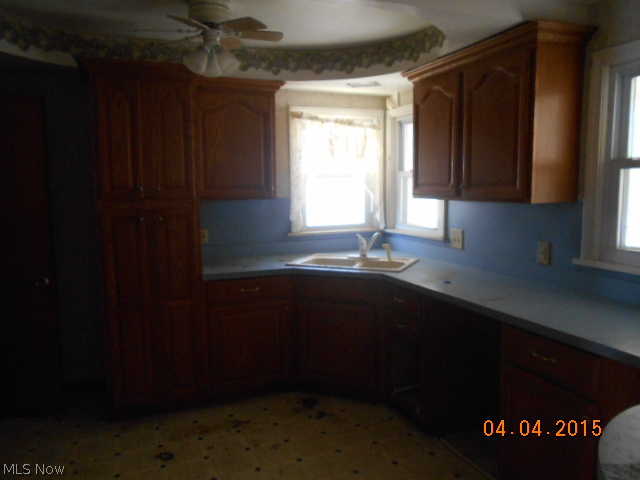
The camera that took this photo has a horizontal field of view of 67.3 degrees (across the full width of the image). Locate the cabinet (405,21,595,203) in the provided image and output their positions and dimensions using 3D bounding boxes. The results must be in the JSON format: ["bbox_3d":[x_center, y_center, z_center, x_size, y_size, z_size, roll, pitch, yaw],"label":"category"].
[{"bbox_3d":[0.930,-0.639,2.756,0.370,0.820,1.100,-3,7,-23],"label":"cabinet"}]

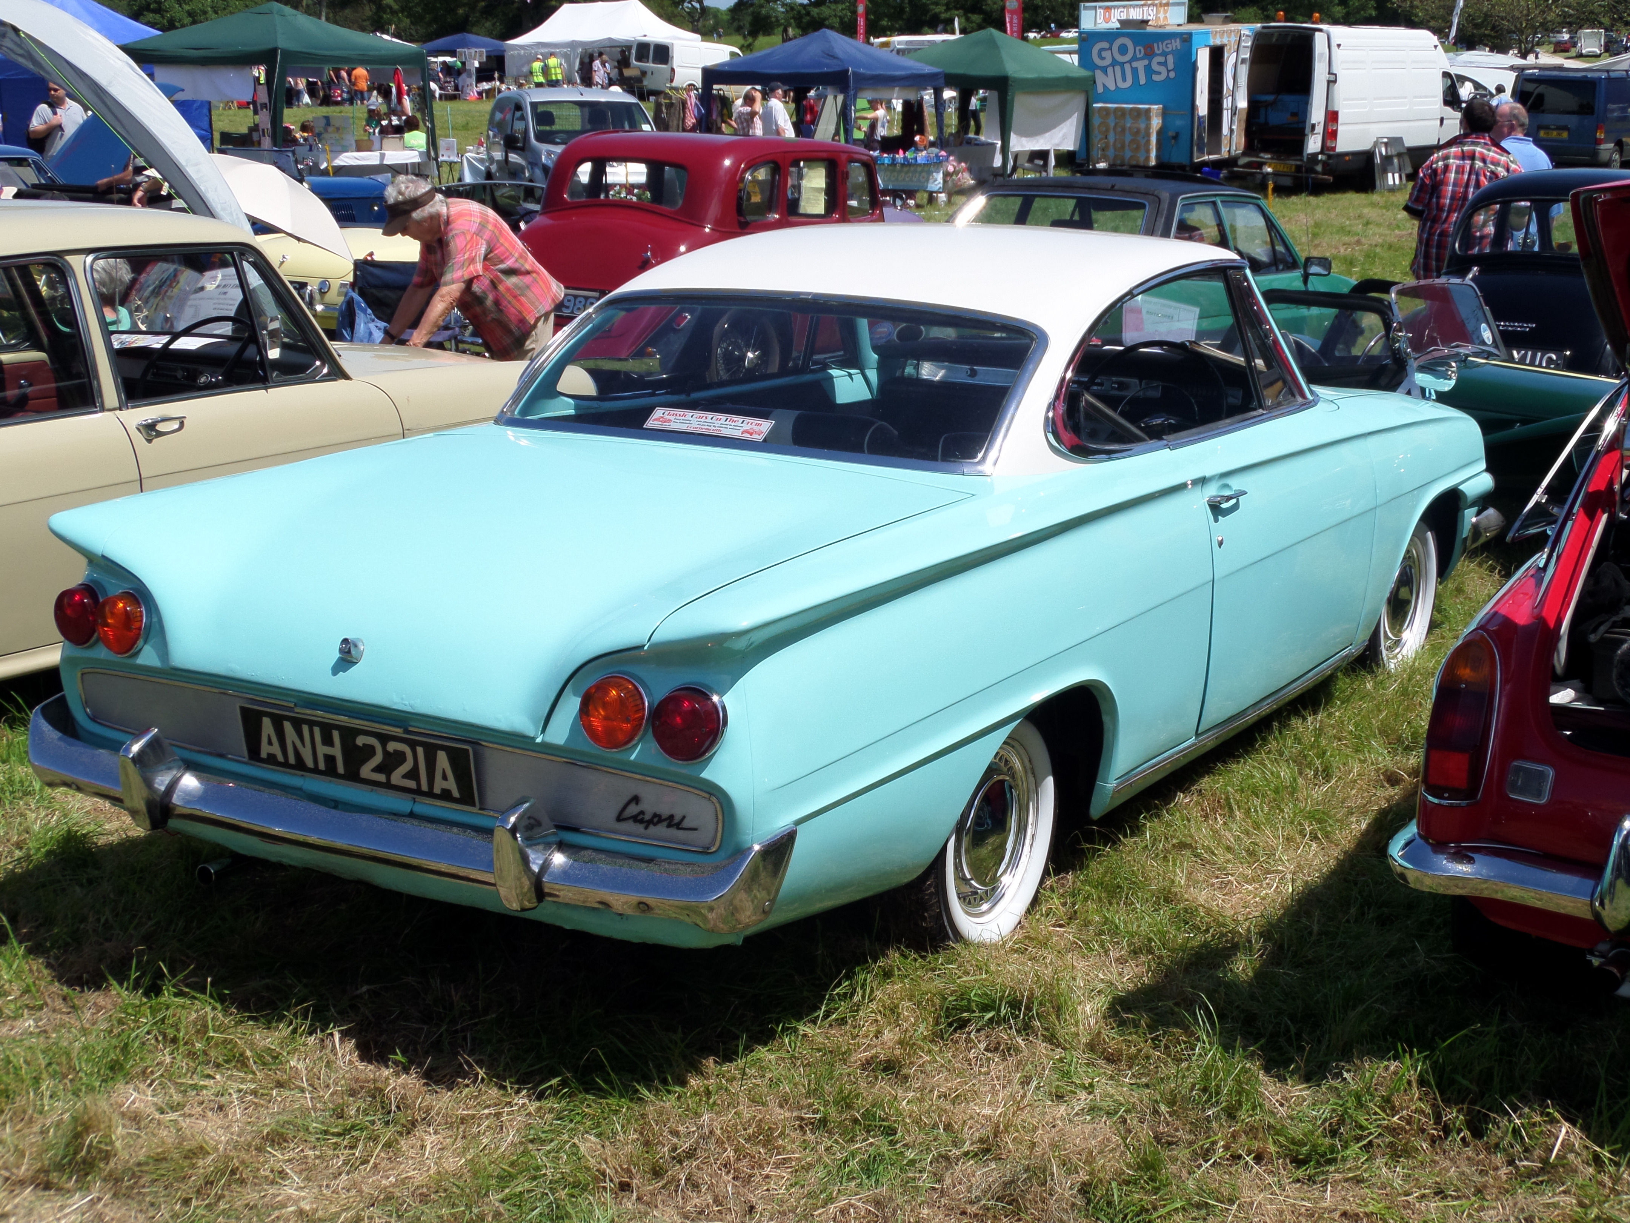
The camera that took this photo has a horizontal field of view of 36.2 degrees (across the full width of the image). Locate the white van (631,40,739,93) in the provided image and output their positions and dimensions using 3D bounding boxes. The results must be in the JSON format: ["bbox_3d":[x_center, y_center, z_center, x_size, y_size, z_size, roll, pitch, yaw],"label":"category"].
[{"bbox_3d":[-3.281,-16.678,77.000,4.600,1.970,1.870,-11,17,-43],"label":"white van"}]

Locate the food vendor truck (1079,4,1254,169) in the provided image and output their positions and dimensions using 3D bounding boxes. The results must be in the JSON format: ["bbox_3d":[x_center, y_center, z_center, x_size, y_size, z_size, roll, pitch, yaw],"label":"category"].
[{"bbox_3d":[6.460,-9.162,44.500,2.100,2.900,3.800,8,15,30],"label":"food vendor truck"}]

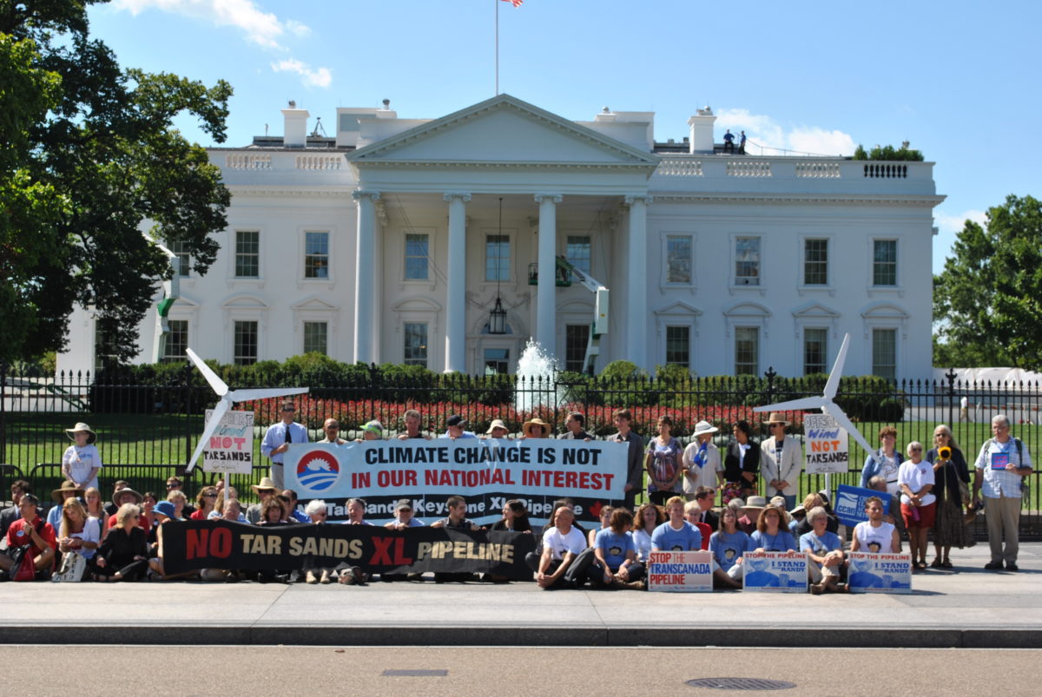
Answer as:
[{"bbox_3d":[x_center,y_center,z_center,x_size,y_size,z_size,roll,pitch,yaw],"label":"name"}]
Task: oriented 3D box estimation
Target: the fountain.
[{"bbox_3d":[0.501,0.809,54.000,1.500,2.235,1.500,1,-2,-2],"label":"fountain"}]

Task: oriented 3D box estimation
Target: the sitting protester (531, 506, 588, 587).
[{"bbox_3d":[0.410,2.076,19.218,0.580,0.828,0.720,0,-3,12],"label":"sitting protester"}]

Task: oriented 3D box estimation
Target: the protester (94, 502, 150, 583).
[{"bbox_3d":[-4.269,2.057,19.568,0.600,0.803,0.700,1,-3,-10],"label":"protester"}]

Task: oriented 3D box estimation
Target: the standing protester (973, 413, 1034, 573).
[{"bbox_3d":[5.689,1.690,21.528,0.700,1.800,0.420,0,-2,14],"label":"standing protester"}]

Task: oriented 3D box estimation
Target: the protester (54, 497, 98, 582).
[{"bbox_3d":[-4.817,2.051,19.800,0.530,0.872,0.720,0,-2,14],"label":"protester"}]

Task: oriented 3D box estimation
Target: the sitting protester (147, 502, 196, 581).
[{"bbox_3d":[-3.499,1.932,18.327,0.640,0.805,0.780,0,-3,11],"label":"sitting protester"}]

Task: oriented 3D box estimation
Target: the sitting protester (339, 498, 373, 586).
[{"bbox_3d":[-1.653,1.925,18.178,0.550,0.838,0.880,1,-3,0],"label":"sitting protester"}]

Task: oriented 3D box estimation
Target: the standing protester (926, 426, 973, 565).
[{"bbox_3d":[5.010,1.722,21.300,0.550,1.672,0.420,0,-2,11],"label":"standing protester"}]

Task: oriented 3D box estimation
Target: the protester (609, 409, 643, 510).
[{"bbox_3d":[1.239,1.614,21.898,0.510,1.770,0.400,0,-3,6],"label":"protester"}]

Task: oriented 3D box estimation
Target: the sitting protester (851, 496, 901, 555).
[{"bbox_3d":[3.750,2.032,19.250,0.620,0.951,0.750,1,-2,3],"label":"sitting protester"}]

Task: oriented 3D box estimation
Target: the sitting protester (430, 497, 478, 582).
[{"bbox_3d":[-0.702,2.044,19.664,0.600,0.880,0.780,1,-2,-5],"label":"sitting protester"}]

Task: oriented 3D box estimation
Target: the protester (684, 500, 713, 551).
[{"bbox_3d":[1.930,2.096,20.013,0.550,0.840,0.720,0,-2,0],"label":"protester"}]

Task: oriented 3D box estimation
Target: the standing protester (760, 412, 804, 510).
[{"bbox_3d":[3.217,1.699,22.640,0.550,1.795,0.380,0,-3,5],"label":"standing protester"}]

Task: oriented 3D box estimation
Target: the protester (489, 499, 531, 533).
[{"bbox_3d":[-0.113,2.063,19.613,0.550,0.850,0.750,0,-2,10],"label":"protester"}]

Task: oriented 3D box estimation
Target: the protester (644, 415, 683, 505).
[{"bbox_3d":[1.777,1.711,22.639,0.480,1.748,0.340,0,-3,5],"label":"protester"}]

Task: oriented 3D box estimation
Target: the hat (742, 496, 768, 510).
[{"bbox_3d":[2.631,1.739,20.600,0.310,0.157,0.340,1,-2,3],"label":"hat"}]

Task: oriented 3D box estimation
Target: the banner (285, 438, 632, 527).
[{"bbox_3d":[-0.787,1.647,22.200,4.182,1.067,0.150,1,-3,-2],"label":"banner"}]

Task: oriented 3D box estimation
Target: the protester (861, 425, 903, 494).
[{"bbox_3d":[4.346,1.765,22.037,0.500,1.655,0.350,1,-3,-5],"label":"protester"}]

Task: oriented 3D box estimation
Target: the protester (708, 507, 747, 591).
[{"bbox_3d":[2.184,2.081,19.250,0.550,0.839,0.750,1,-2,0],"label":"protester"}]

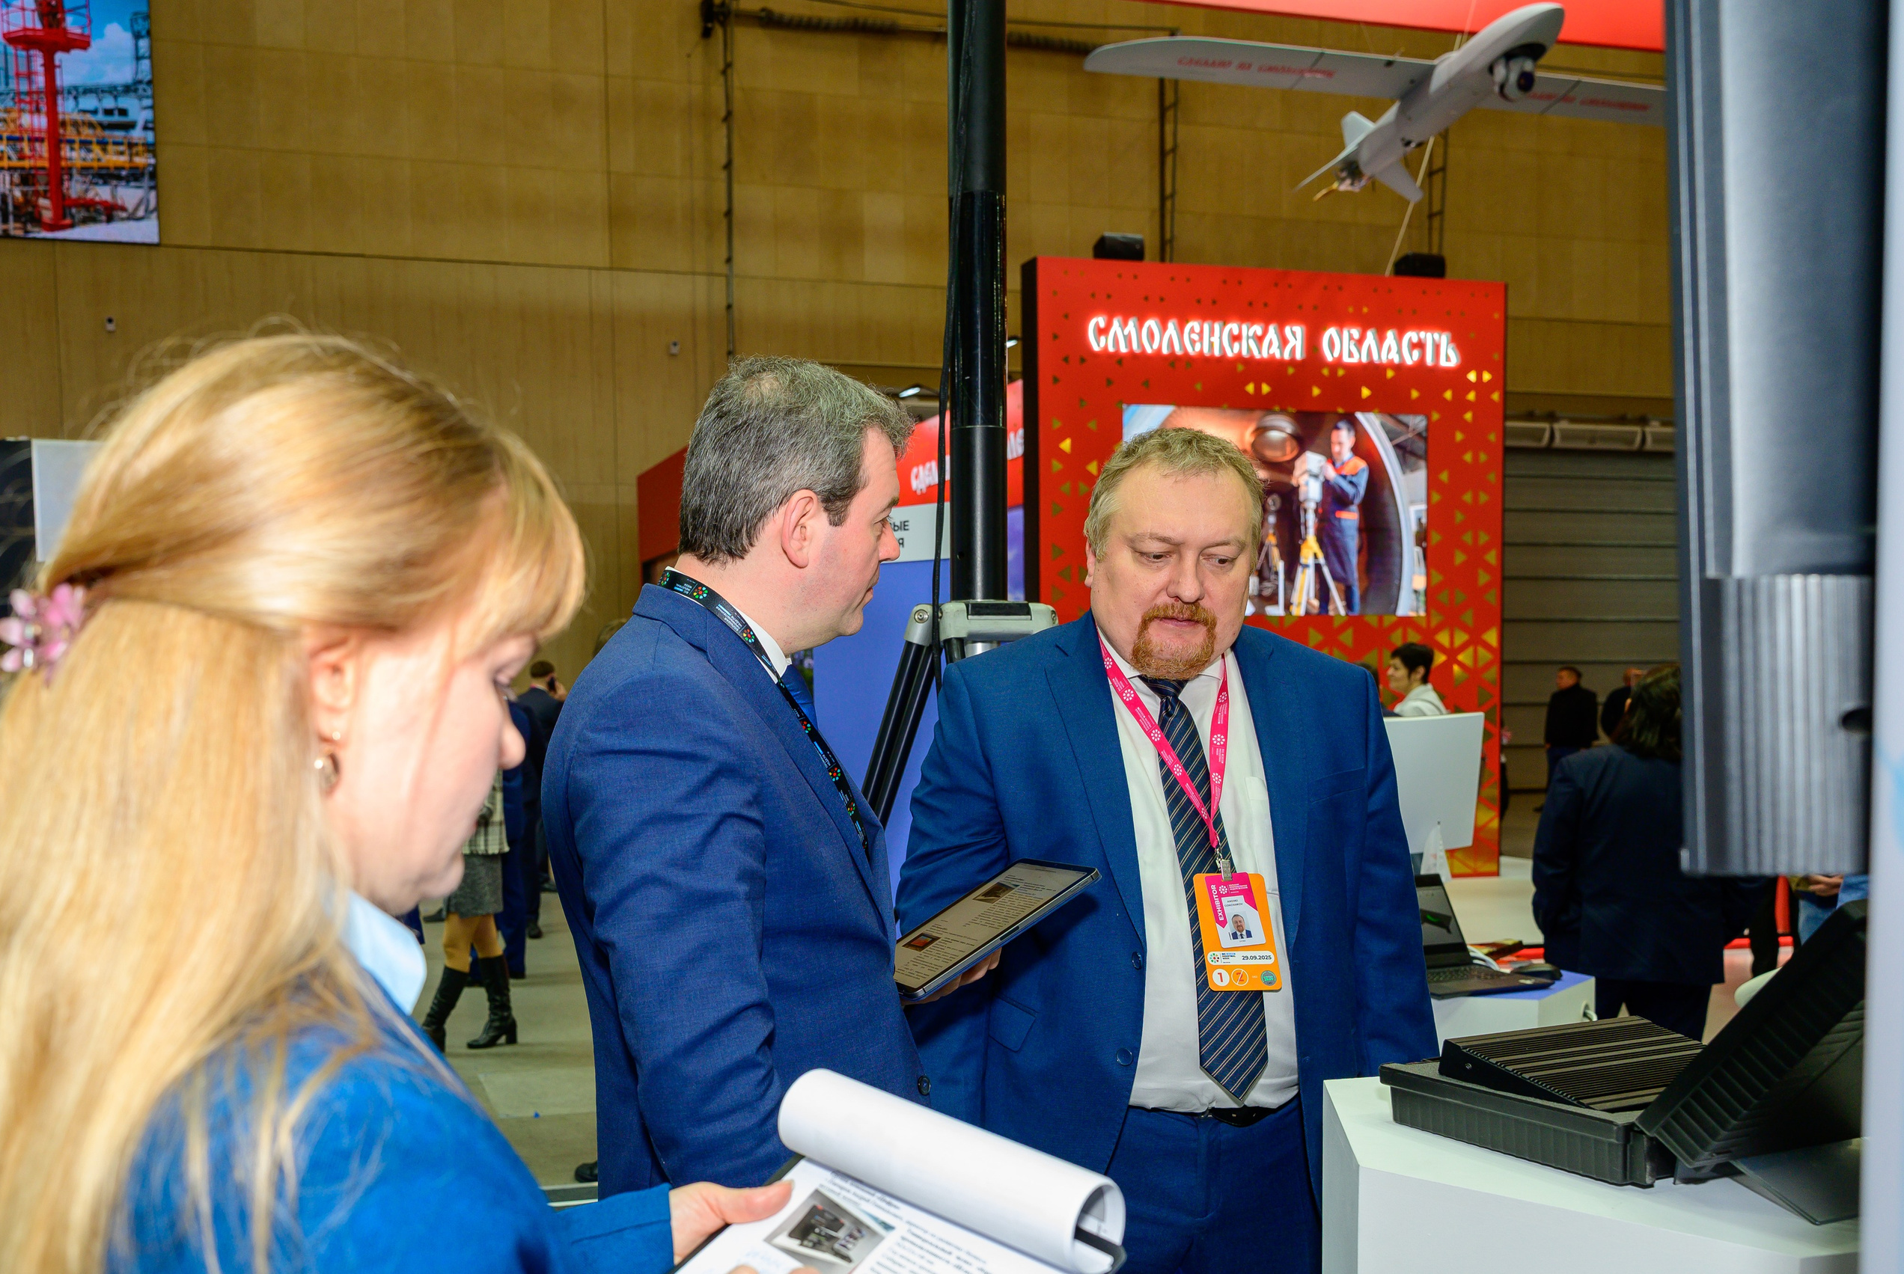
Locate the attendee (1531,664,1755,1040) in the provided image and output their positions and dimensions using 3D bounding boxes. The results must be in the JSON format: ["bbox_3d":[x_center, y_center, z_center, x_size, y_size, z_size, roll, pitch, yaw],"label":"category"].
[{"bbox_3d":[1.860,0.886,3.924,0.560,1.630,0.360,-1,-2,18],"label":"attendee"}]

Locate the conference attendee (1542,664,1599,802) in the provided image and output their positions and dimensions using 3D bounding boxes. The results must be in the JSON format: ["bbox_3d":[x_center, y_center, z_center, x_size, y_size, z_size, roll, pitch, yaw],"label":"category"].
[{"bbox_3d":[7.337,1.232,17.572,0.400,1.740,0.580,1,-2,-33],"label":"conference attendee"}]

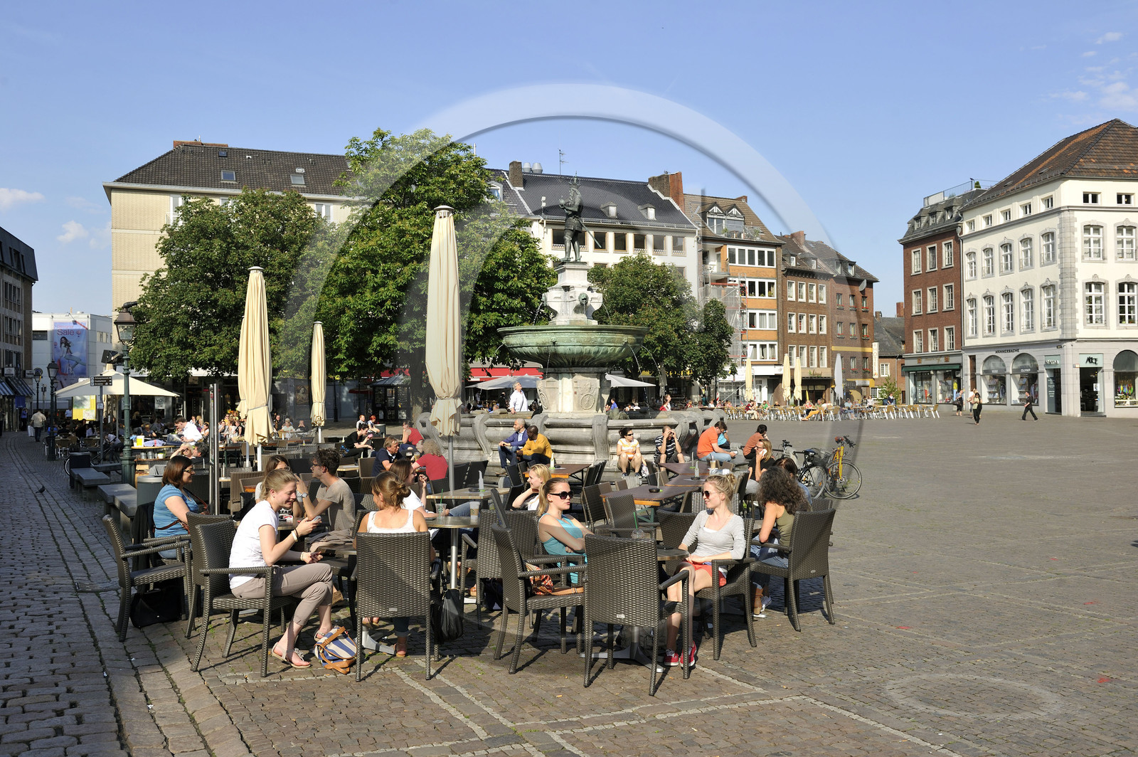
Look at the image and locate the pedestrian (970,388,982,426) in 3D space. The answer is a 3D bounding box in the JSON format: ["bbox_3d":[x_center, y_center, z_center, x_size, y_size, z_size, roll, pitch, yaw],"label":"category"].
[{"bbox_3d":[19.988,1.480,49.500,0.500,1.670,0.400,-1,-1,27],"label":"pedestrian"}]

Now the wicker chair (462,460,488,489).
[{"bbox_3d":[-1.397,1.547,13.431,0.570,0.900,0.550,-1,-1,32],"label":"wicker chair"}]

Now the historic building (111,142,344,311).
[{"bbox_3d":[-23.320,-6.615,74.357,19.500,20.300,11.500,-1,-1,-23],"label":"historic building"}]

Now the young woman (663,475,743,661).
[{"bbox_3d":[0.903,1.257,6.870,0.470,1.240,0.740,-1,-1,41],"label":"young woman"}]

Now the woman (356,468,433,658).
[{"bbox_3d":[-1.143,1.238,6.652,0.480,1.250,0.780,-1,-1,-8],"label":"woman"}]

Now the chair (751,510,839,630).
[{"bbox_3d":[1.741,1.474,7.989,0.550,0.910,0.565,1,-2,-39],"label":"chair"}]

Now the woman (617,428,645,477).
[{"bbox_3d":[1.182,1.465,19.900,0.520,0.990,0.680,-1,-1,-3],"label":"woman"}]

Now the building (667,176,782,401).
[{"bbox_3d":[11.850,-6.868,90.185,9.400,19.800,10.500,0,-1,-30],"label":"building"}]

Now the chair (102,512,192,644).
[{"bbox_3d":[-3.169,1.461,7.600,0.590,0.890,0.560,0,-1,-41],"label":"chair"}]

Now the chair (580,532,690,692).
[{"bbox_3d":[0.408,1.426,6.281,0.550,0.910,0.565,-1,-2,25],"label":"chair"}]

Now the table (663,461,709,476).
[{"bbox_3d":[1.633,1.584,13.600,0.700,0.760,1.650,-1,-1,-2],"label":"table"}]

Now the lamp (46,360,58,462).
[{"bbox_3d":[-17.026,1.069,33.300,0.400,3.270,0.400,0,-1,-30],"label":"lamp"}]

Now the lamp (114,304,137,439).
[{"bbox_3d":[-7.718,0.426,17.600,0.420,3.460,0.420,0,-1,-30],"label":"lamp"}]

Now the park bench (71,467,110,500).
[{"bbox_3d":[-8.856,1.978,18.647,0.480,0.430,3.100,0,-1,-30],"label":"park bench"}]

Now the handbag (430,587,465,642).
[{"bbox_3d":[-0.766,1.521,6.512,0.240,0.360,0.170,-1,-1,-15],"label":"handbag"}]

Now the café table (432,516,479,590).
[{"bbox_3d":[-0.930,1.536,8.402,0.700,0.710,0.700,-1,-1,0],"label":"café table"}]

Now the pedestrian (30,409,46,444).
[{"bbox_3d":[-26.236,2.392,50.000,0.620,1.670,0.420,0,-1,-22],"label":"pedestrian"}]

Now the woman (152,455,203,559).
[{"bbox_3d":[-3.059,1.279,8.250,0.750,1.280,0.480,-1,-1,-7],"label":"woman"}]

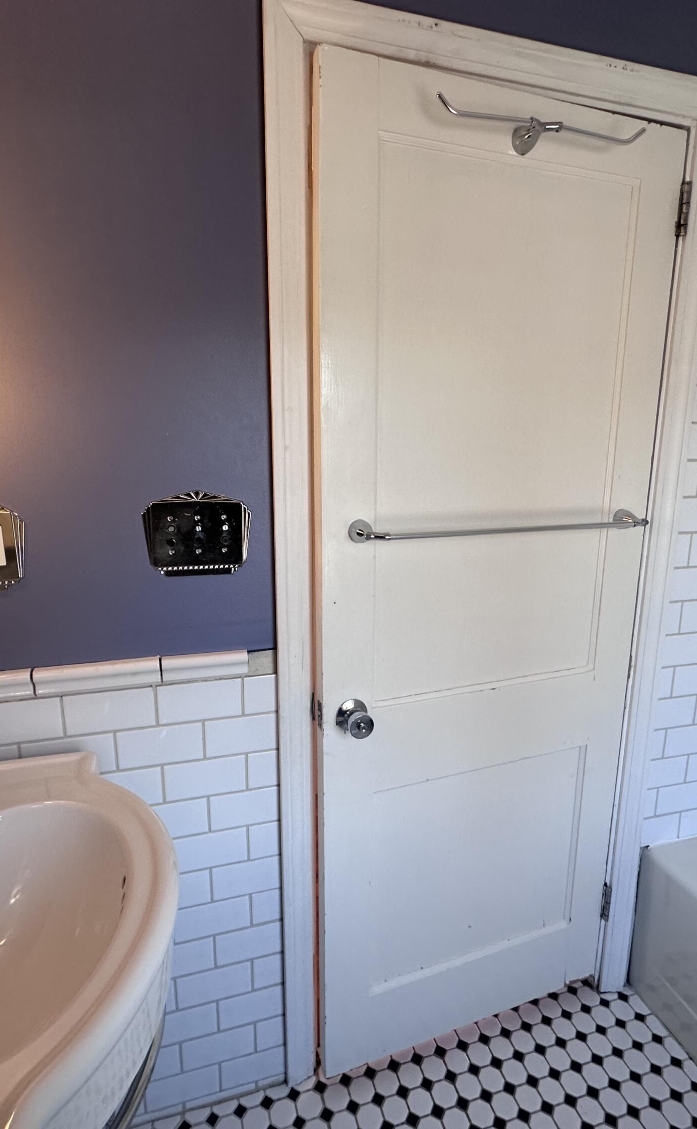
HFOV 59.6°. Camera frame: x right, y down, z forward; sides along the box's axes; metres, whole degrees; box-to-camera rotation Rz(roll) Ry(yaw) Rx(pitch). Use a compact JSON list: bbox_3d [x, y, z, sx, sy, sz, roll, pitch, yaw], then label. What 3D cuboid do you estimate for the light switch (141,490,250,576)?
[{"bbox_3d":[-0.263,-0.053,1.069,0.185,0.153,0.016,-3,13,-17],"label":"light switch"}]

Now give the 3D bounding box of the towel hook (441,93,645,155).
[{"bbox_3d":[0.342,-0.760,1.071,0.420,0.062,0.062,-4,13,-20],"label":"towel hook"}]

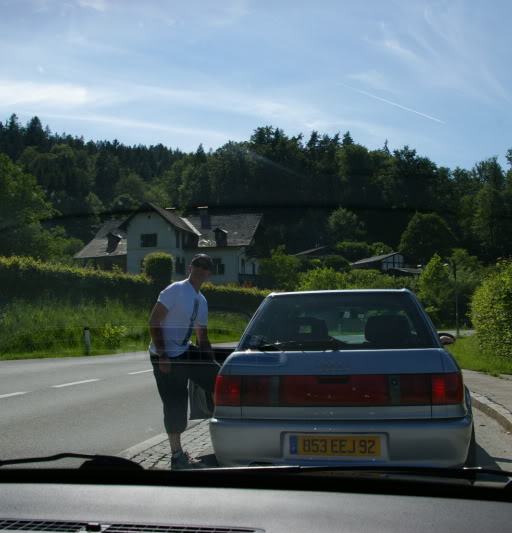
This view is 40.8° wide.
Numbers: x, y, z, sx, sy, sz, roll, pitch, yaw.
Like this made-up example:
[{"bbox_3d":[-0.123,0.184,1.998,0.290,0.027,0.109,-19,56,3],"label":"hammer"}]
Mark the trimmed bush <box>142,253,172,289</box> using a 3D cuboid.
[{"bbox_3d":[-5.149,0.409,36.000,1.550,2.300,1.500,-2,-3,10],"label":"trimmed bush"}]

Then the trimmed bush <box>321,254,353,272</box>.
[{"bbox_3d":[8.767,-0.324,75.000,3.500,2.100,3.100,-1,-3,0],"label":"trimmed bush"}]

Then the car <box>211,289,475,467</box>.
[{"bbox_3d":[0.828,0.905,6.147,1.700,1.410,4.480,-2,-3,9],"label":"car"}]

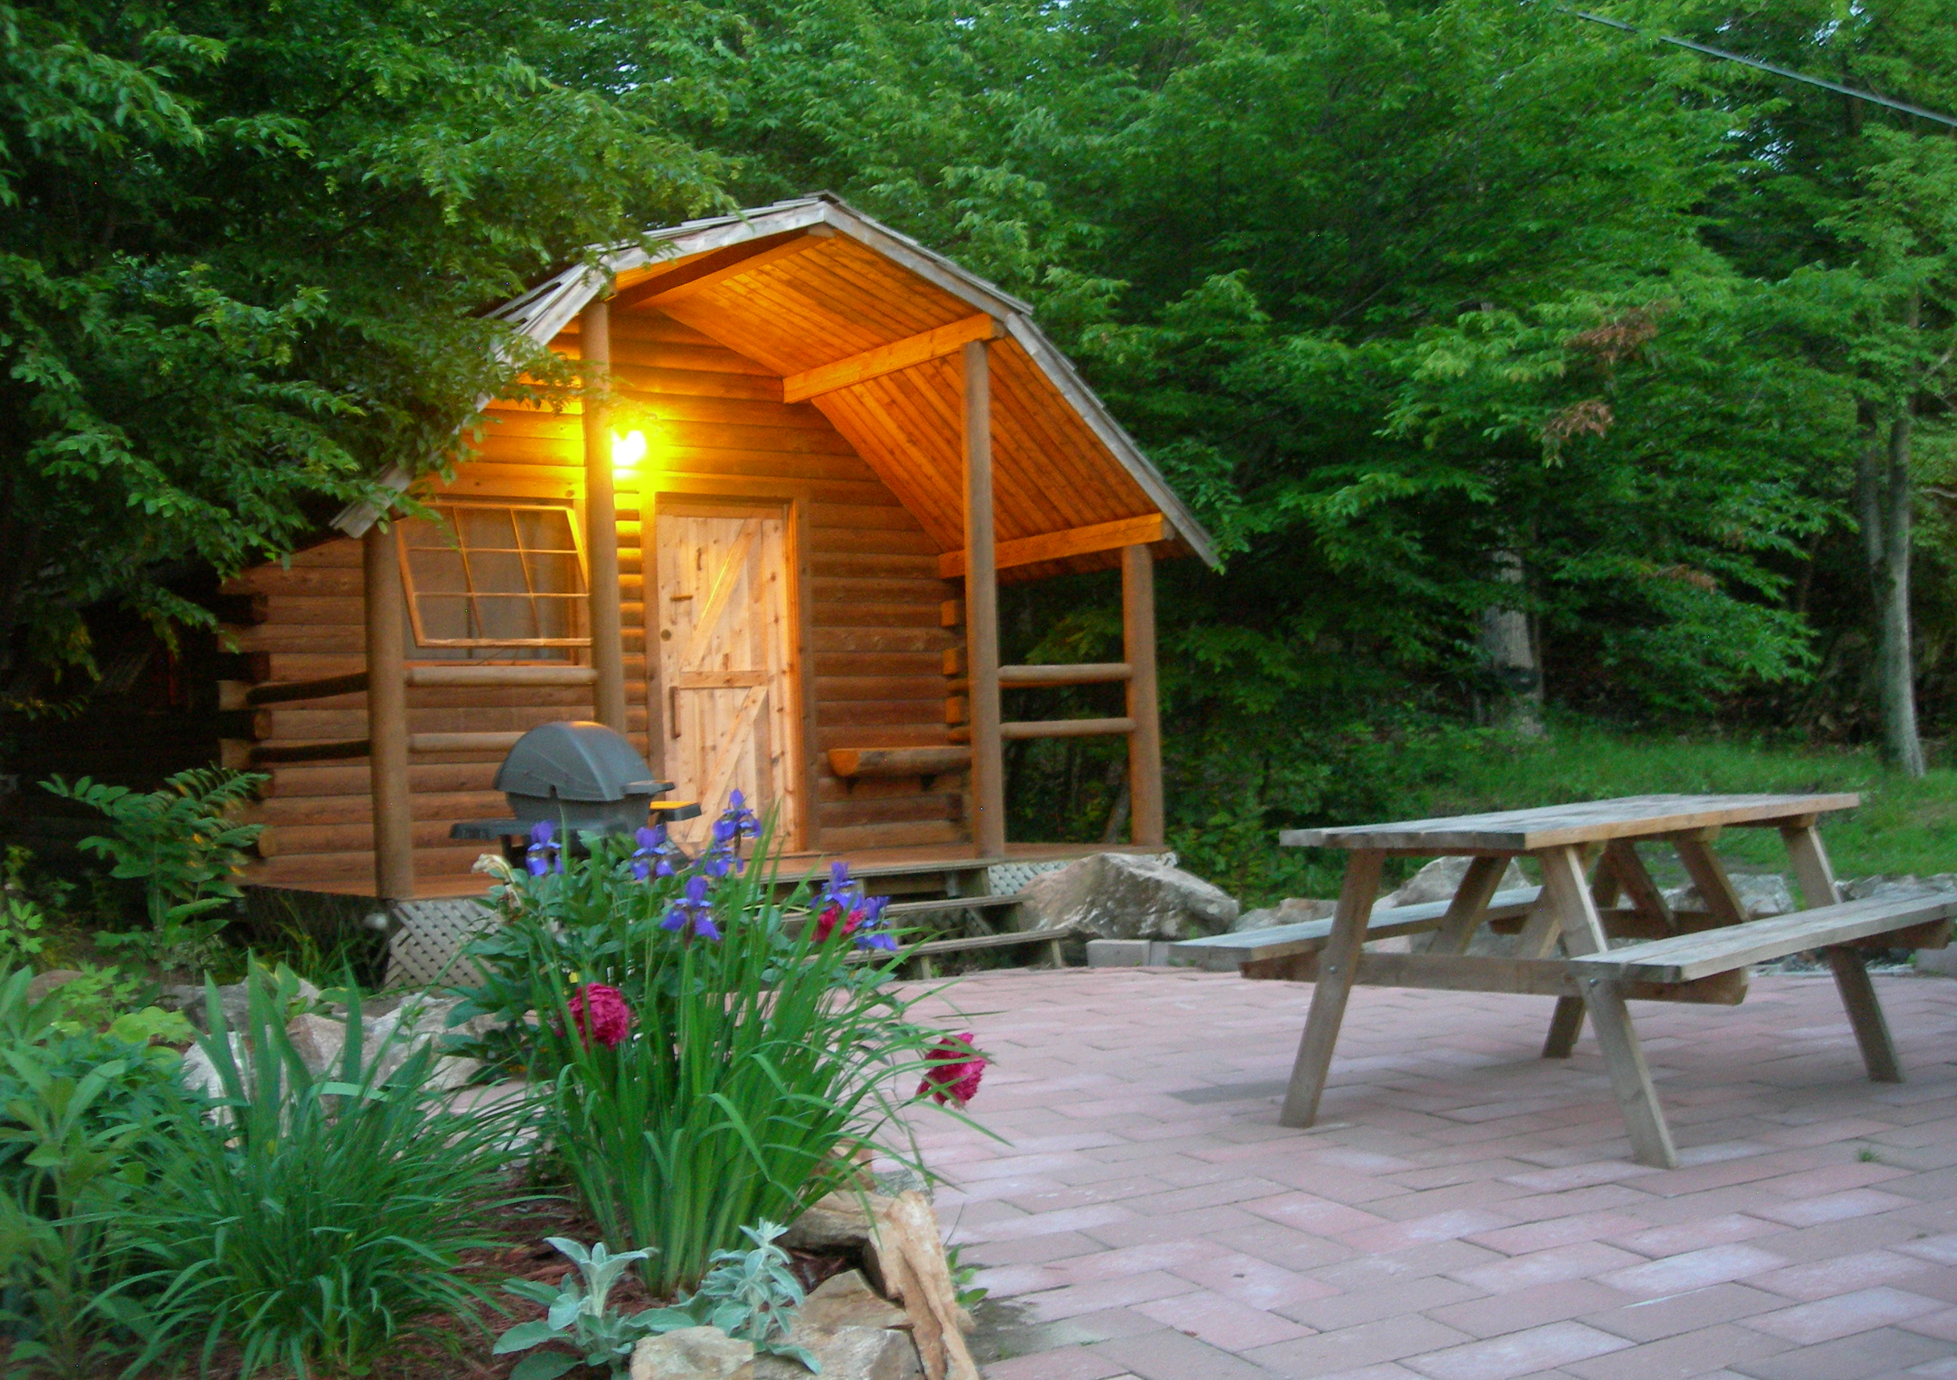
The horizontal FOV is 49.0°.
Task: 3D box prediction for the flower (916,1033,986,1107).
[{"bbox_3d":[-0.049,0.681,3.850,0.122,0.128,0.120,-2,-2,0],"label":"flower"}]

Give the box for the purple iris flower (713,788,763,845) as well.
[{"bbox_3d":[-0.426,0.226,3.800,0.085,0.100,0.085,-2,-2,0],"label":"purple iris flower"}]

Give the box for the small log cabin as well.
[{"bbox_3d":[-2.465,-0.592,13.093,4.980,3.460,6.330,-1,-2,-34],"label":"small log cabin"}]

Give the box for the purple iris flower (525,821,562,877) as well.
[{"bbox_3d":[-0.790,0.290,3.900,0.070,0.100,0.070,-2,-2,0],"label":"purple iris flower"}]

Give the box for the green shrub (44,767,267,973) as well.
[{"bbox_3d":[-3.449,0.772,9.000,0.880,0.860,0.800,-2,-2,0],"label":"green shrub"}]

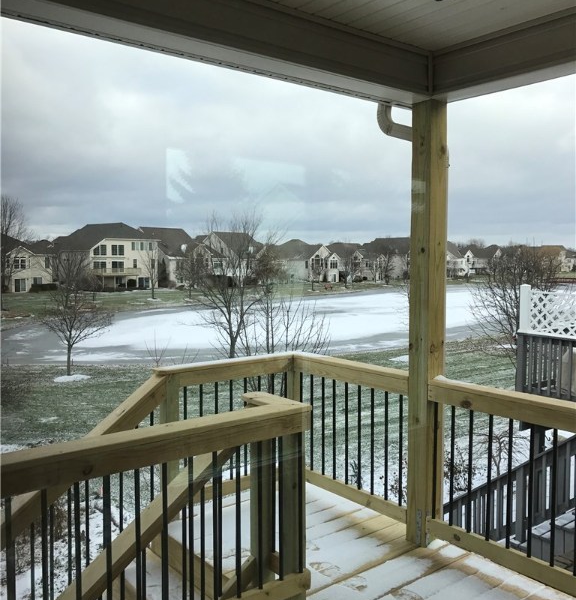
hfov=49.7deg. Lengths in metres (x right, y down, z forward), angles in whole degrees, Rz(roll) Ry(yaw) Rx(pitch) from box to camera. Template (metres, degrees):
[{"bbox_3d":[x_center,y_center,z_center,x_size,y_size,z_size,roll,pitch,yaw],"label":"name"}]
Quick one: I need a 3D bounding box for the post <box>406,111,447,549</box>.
[{"bbox_3d":[0.781,0.148,3.488,0.140,2.460,0.140,-3,5,-38],"label":"post"}]

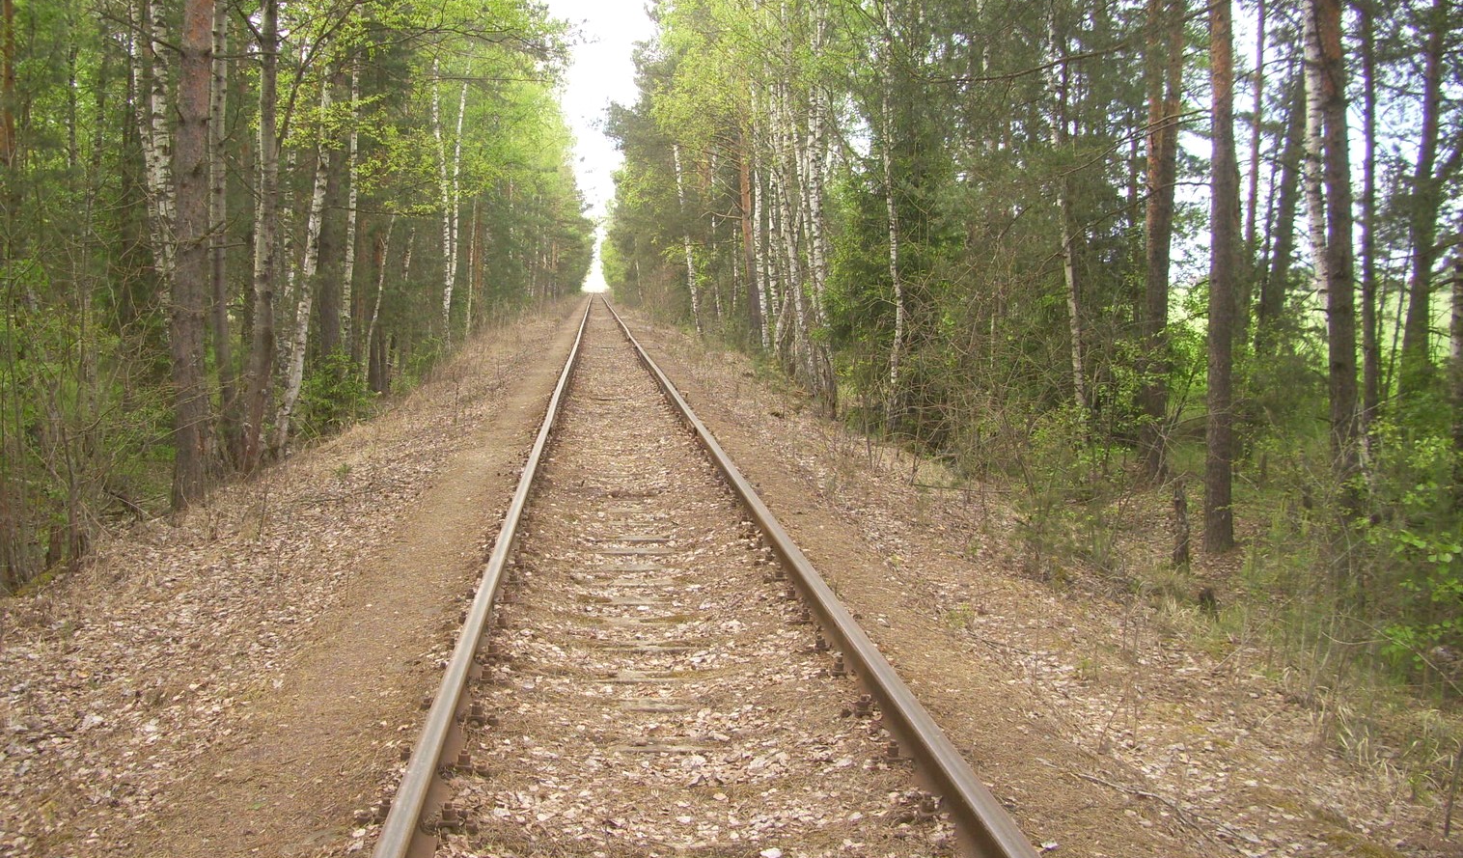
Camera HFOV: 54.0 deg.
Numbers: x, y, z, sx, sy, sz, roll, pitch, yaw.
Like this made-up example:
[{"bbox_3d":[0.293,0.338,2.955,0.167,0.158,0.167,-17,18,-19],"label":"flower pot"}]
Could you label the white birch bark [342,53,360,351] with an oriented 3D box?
[{"bbox_3d":[-7.723,-4.534,29.199,0.190,5.980,0.180,3,6,0],"label":"white birch bark"}]

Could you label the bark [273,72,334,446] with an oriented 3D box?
[{"bbox_3d":[-6.321,-2.405,21.368,0.280,5.540,0.240,9,5,-1],"label":"bark"}]

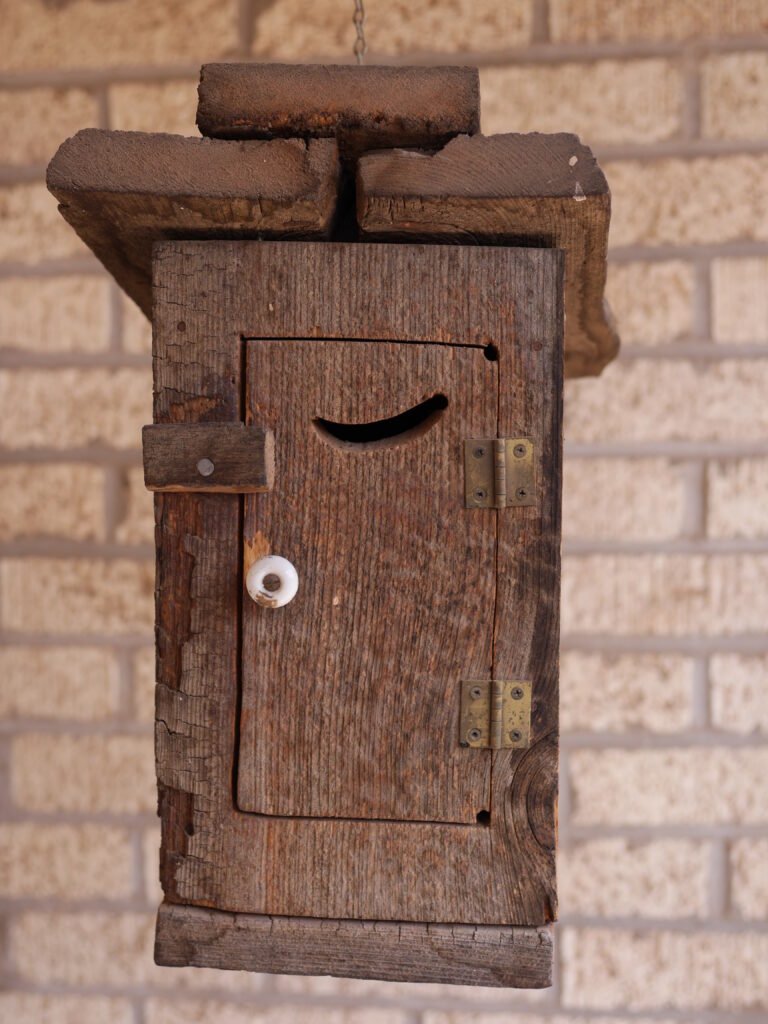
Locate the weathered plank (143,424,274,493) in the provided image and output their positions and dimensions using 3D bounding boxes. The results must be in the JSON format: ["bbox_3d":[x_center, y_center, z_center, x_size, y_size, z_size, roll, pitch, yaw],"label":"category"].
[{"bbox_3d":[-0.065,-0.020,0.550,0.045,0.025,0.016,1,8,6],"label":"weathered plank"}]

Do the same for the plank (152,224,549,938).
[{"bbox_3d":[-0.009,0.028,0.570,0.152,0.257,0.022,1,8,6],"label":"plank"}]

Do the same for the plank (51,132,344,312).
[{"bbox_3d":[-0.055,-0.101,0.622,0.102,0.022,0.218,3,-11,6],"label":"plank"}]

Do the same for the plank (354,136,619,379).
[{"bbox_3d":[0.049,-0.099,0.617,0.090,0.022,0.219,0,-11,7],"label":"plank"}]

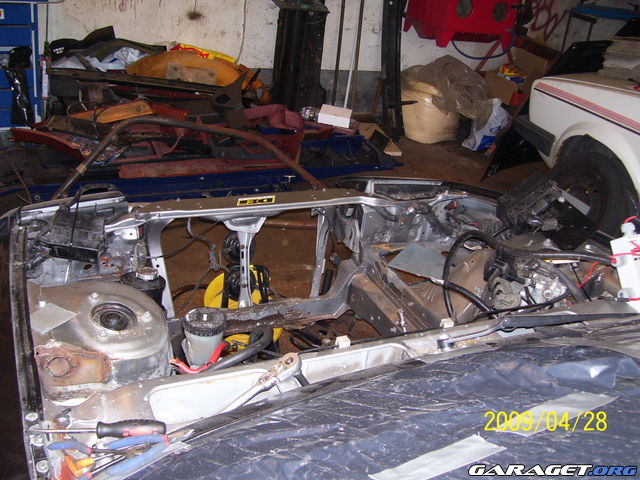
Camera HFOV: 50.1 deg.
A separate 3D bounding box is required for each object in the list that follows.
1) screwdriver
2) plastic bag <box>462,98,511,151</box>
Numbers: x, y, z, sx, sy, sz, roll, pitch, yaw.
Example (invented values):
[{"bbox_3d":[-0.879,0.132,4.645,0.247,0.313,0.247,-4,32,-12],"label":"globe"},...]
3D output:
[{"bbox_3d":[-0.334,0.285,1.028,0.205,0.028,0.028,-2,23,0],"label":"screwdriver"},{"bbox_3d":[1.448,-0.985,5.835,0.380,0.380,0.280,10,24,12],"label":"plastic bag"}]

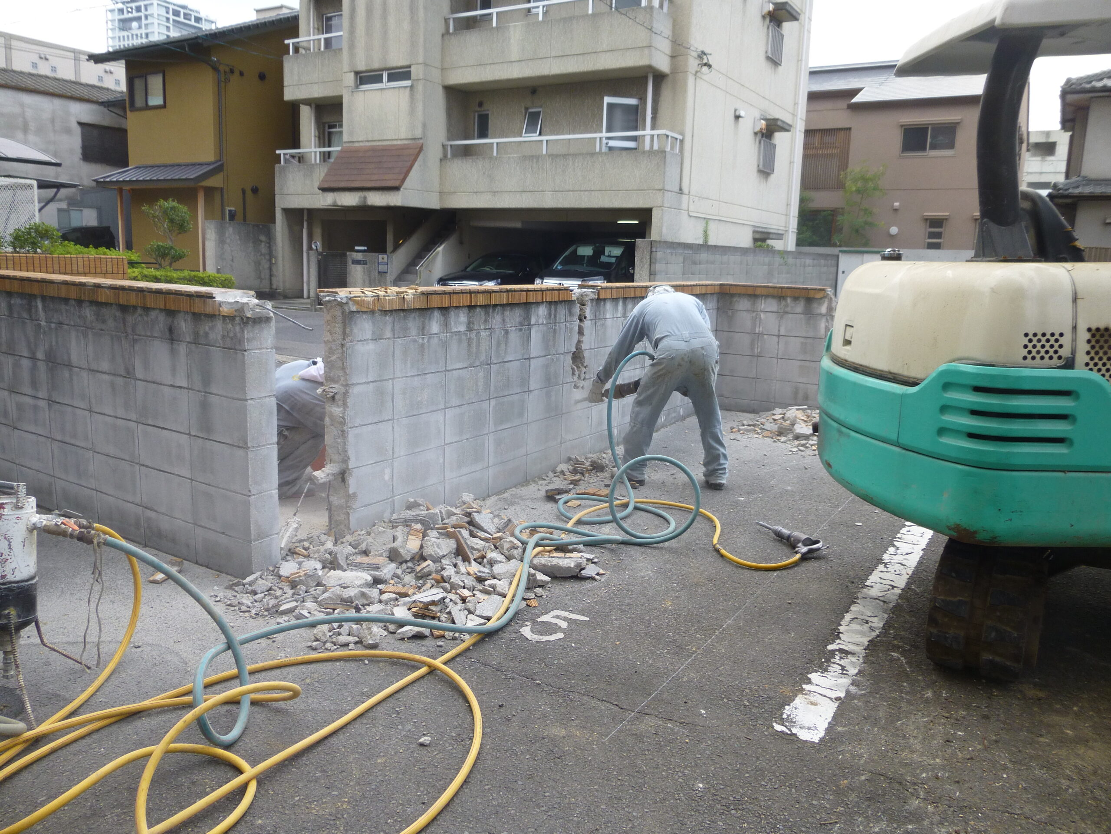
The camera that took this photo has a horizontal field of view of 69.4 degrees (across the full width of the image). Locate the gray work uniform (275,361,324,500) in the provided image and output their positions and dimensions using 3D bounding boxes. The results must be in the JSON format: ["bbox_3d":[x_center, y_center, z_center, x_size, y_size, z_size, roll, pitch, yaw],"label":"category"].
[{"bbox_3d":[-1.444,0.027,4.660,0.780,0.800,0.560,-2,11,-20],"label":"gray work uniform"}]

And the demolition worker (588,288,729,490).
[{"bbox_3d":[0.676,-0.242,5.320,0.820,1.230,0.780,1,11,-6],"label":"demolition worker"}]

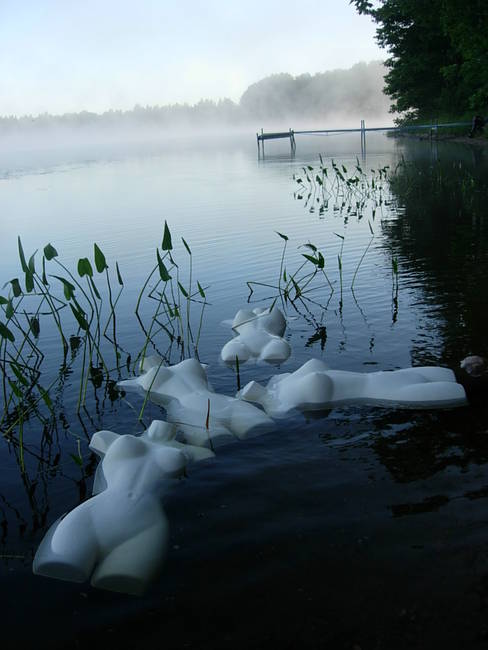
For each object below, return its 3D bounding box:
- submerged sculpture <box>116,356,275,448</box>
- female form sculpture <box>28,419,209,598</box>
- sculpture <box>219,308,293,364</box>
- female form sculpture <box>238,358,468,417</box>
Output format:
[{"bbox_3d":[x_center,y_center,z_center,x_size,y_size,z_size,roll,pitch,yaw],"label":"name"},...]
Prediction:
[{"bbox_3d":[-0.213,0.290,2.809,0.440,0.240,0.860,-9,22,-28],"label":"submerged sculpture"},{"bbox_3d":[-0.340,0.519,2.213,0.440,0.240,0.860,6,23,5],"label":"female form sculpture"},{"bbox_3d":[0.073,0.057,3.603,0.440,0.240,0.860,-3,16,4],"label":"sculpture"},{"bbox_3d":[0.416,0.260,2.821,0.860,0.240,0.440,-1,19,-4],"label":"female form sculpture"}]

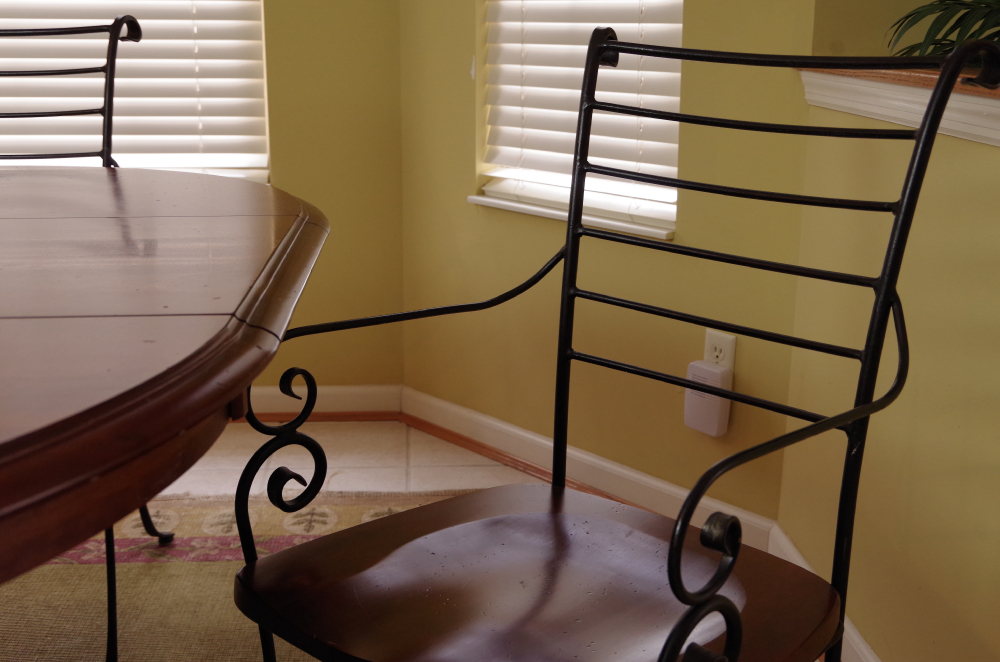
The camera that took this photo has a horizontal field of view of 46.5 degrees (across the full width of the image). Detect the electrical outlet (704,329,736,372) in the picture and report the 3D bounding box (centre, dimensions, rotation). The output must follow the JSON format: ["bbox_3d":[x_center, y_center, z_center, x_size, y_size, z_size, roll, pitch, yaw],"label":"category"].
[{"bbox_3d":[0.406,0.059,2.164,0.008,0.114,0.070,-13,20,-42],"label":"electrical outlet"}]

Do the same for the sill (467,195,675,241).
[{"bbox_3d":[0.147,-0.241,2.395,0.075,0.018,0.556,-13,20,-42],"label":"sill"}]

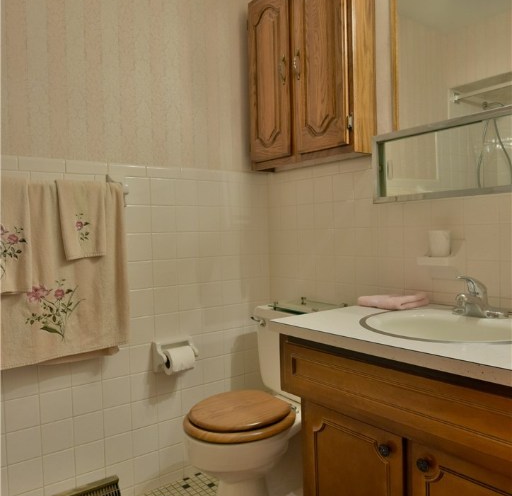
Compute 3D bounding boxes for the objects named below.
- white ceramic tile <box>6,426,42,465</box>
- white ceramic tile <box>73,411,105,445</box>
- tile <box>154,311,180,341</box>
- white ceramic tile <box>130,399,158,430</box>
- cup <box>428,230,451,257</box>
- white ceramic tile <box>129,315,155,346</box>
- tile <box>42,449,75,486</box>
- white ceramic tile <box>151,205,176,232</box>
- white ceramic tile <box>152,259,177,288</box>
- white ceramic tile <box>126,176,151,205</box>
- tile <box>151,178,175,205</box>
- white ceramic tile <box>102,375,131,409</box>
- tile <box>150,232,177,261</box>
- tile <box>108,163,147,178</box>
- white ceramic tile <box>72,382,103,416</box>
[{"bbox_3d":[-0.803,0.682,1.551,0.108,0.109,0.010,-3,2,-36],"label":"white ceramic tile"},{"bbox_3d":[-0.620,0.669,1.666,0.108,0.108,0.010,-3,1,-36],"label":"white ceramic tile"},{"bbox_3d":[-0.365,0.322,1.832,0.107,0.107,0.009,-3,2,-37],"label":"tile"},{"bbox_3d":[-0.441,0.649,1.773,0.107,0.107,0.009,-3,2,-37],"label":"white ceramic tile"},{"bbox_3d":[0.585,-0.013,1.426,0.067,0.084,0.067,-2,1,0],"label":"cup"},{"bbox_3d":[-0.454,0.330,1.786,0.108,0.108,0.010,-3,1,-36],"label":"white ceramic tile"},{"bbox_3d":[-0.703,0.777,1.597,0.108,0.108,0.010,-3,3,-38],"label":"tile"},{"bbox_3d":[-0.382,-0.120,1.851,0.108,0.109,0.010,-3,2,-36],"label":"white ceramic tile"},{"bbox_3d":[-0.376,0.103,1.858,0.108,0.109,0.010,-3,2,-36],"label":"white ceramic tile"},{"bbox_3d":[-0.468,-0.221,1.763,0.108,0.108,0.010,-3,3,-38],"label":"white ceramic tile"},{"bbox_3d":[-0.381,-0.226,1.830,0.108,0.108,0.010,-3,3,-38],"label":"tile"},{"bbox_3d":[-0.530,0.545,1.706,0.107,0.107,0.009,-3,2,-37],"label":"white ceramic tile"},{"bbox_3d":[-0.375,-0.002,1.825,0.107,0.107,0.009,-3,2,-37],"label":"tile"},{"bbox_3d":[-0.504,-0.299,1.760,0.152,0.050,0.010,-3,2,-36],"label":"tile"},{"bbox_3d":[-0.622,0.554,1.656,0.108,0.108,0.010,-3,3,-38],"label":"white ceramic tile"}]

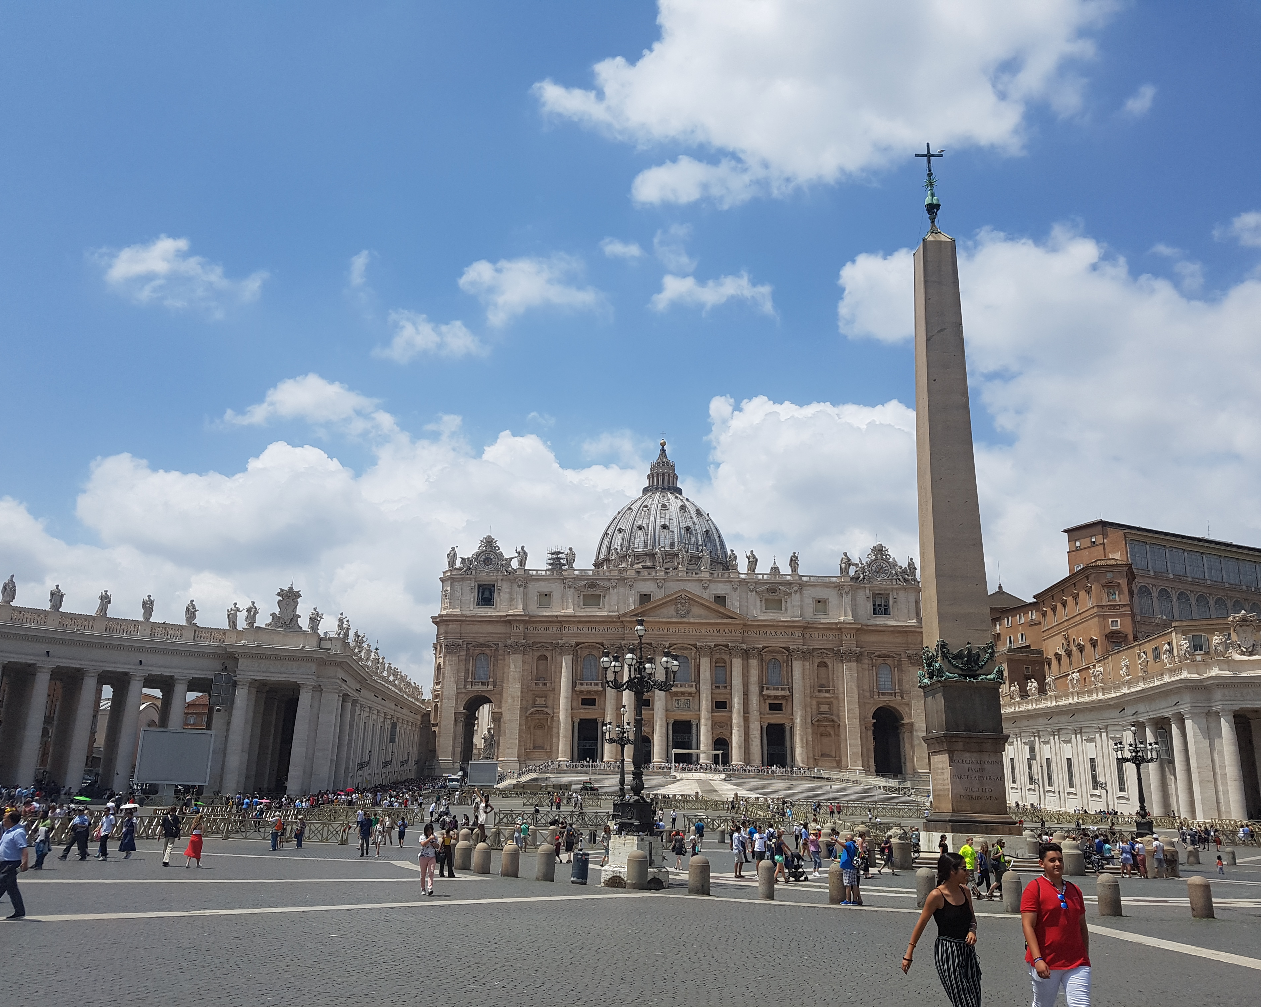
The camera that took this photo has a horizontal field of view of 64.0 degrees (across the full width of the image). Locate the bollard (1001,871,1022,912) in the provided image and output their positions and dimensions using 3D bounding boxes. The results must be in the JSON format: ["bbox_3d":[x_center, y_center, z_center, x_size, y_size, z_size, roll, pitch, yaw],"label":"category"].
[{"bbox_3d":[9.780,9.957,25.878,0.470,1.010,0.470,-4,-16,19],"label":"bollard"}]

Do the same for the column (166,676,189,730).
[{"bbox_3d":[-50.372,25.520,111.103,1.800,12.800,1.800,12,-19,-31],"label":"column"}]

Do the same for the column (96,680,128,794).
[{"bbox_3d":[-61.155,27.785,119.811,2.000,12.830,2.000,1,-16,0],"label":"column"}]

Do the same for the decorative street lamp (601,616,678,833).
[{"bbox_3d":[0.225,6.465,29.784,2.200,6.265,2.200,1,-16,0],"label":"decorative street lamp"}]

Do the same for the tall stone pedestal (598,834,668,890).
[{"bbox_3d":[0.182,10.302,29.102,1.420,1.429,1.420,-14,-23,43],"label":"tall stone pedestal"}]

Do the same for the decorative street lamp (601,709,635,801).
[{"bbox_3d":[-0.455,14.663,57.382,2.200,6.250,2.200,1,-16,0],"label":"decorative street lamp"}]

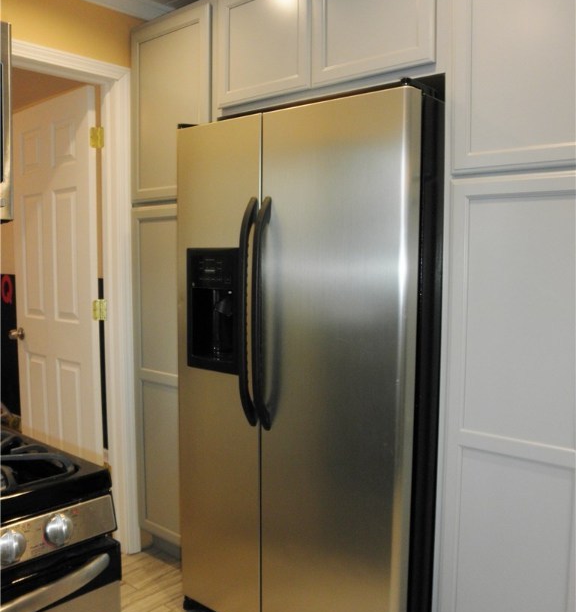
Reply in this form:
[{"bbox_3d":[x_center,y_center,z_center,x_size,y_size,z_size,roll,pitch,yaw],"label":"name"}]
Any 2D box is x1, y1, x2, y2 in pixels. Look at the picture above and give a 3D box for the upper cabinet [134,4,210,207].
[{"bbox_3d":[-0.290,-0.804,2.696,0.513,0.726,0.580,5,7,40],"label":"upper cabinet"}]

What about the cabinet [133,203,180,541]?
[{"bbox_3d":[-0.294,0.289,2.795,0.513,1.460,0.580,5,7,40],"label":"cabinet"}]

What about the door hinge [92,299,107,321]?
[{"bbox_3d":[-0.811,0.016,2.682,0.062,0.090,0.030,0,5,-4],"label":"door hinge"}]

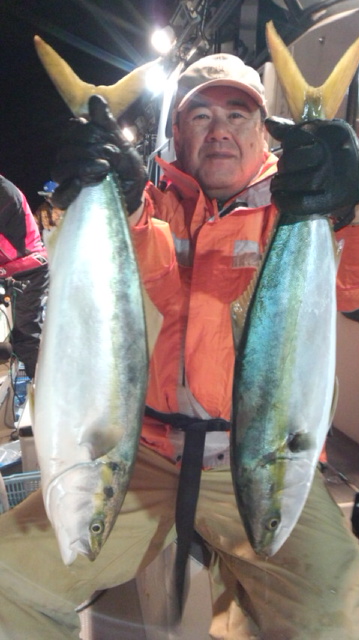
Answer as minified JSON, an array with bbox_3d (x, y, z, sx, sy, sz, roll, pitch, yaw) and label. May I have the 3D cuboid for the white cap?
[{"bbox_3d":[0.077,-0.441,0.890,0.175,0.135,0.250,0,7,4],"label":"white cap"}]

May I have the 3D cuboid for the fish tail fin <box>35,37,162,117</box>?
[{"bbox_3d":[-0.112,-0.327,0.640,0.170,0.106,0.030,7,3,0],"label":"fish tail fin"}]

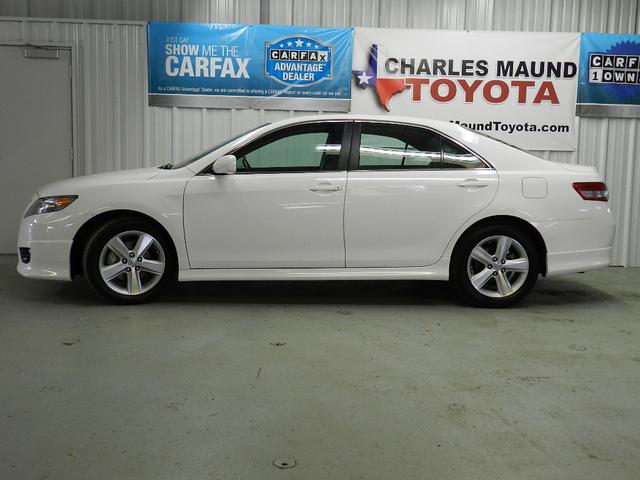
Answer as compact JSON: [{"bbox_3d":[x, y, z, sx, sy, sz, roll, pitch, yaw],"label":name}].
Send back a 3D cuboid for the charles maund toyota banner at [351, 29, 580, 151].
[{"bbox_3d":[1.548,-1.581,7.444,2.406,1.238,0.030,1,7,-1],"label":"charles maund toyota banner"}]

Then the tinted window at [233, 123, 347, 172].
[{"bbox_3d":[-0.244,-0.707,5.348,0.882,0.417,0.060,1,-20,-4],"label":"tinted window"}]

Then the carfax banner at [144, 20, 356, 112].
[{"bbox_3d":[-0.725,-1.803,7.373,2.134,0.858,0.030,1,7,-1],"label":"carfax banner"}]

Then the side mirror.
[{"bbox_3d":[-0.693,-0.548,5.099,0.160,0.150,0.220,1,7,-4],"label":"side mirror"}]

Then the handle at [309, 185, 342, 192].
[{"bbox_3d":[0.039,-0.380,5.211,0.249,0.045,0.055,1,7,-4],"label":"handle"}]

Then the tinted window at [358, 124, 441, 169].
[{"bbox_3d":[0.621,-0.725,5.416,0.648,0.393,0.060,0,-20,-6],"label":"tinted window"}]

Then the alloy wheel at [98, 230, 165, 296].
[{"bbox_3d":[-1.395,0.165,5.267,0.475,0.475,0.170,1,7,-4],"label":"alloy wheel"}]

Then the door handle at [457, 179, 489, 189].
[{"bbox_3d":[1.153,-0.422,5.295,0.238,0.045,0.055,1,7,-4],"label":"door handle"}]

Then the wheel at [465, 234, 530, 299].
[{"bbox_3d":[1.373,0.198,5.467,0.475,0.475,0.170,1,7,-4],"label":"wheel"}]

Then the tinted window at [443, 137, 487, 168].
[{"bbox_3d":[1.135,-0.677,5.440,0.388,0.284,0.060,0,-21,-8],"label":"tinted window"}]

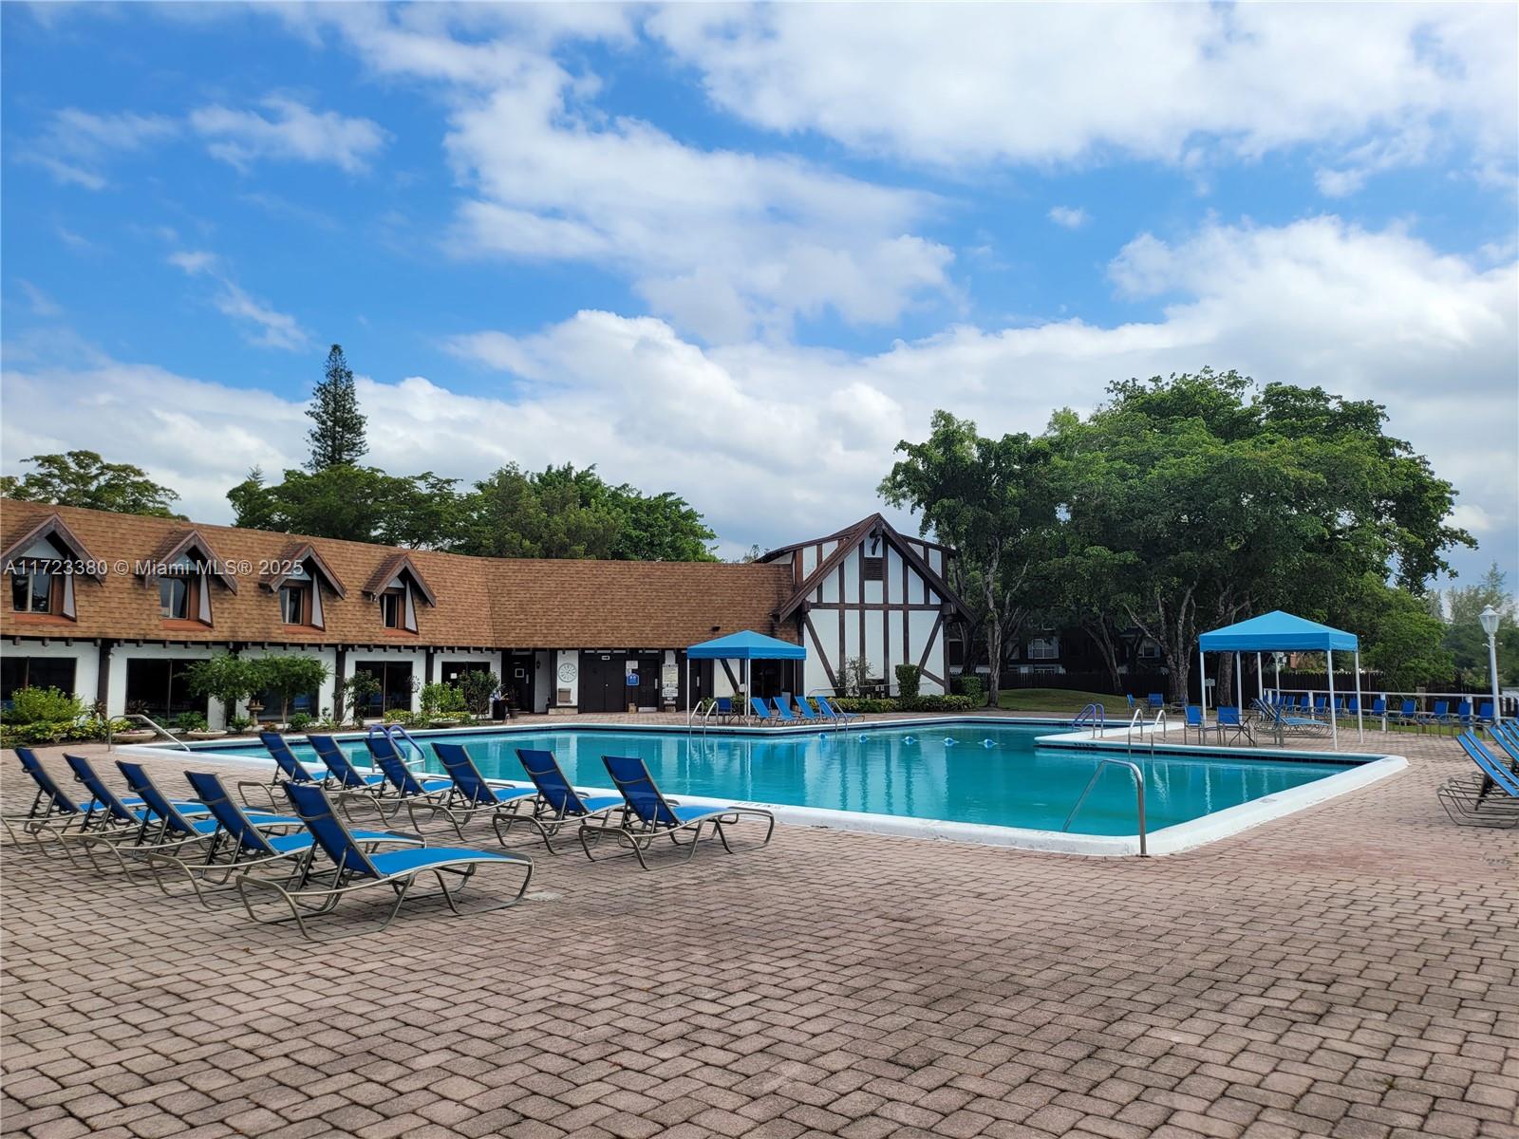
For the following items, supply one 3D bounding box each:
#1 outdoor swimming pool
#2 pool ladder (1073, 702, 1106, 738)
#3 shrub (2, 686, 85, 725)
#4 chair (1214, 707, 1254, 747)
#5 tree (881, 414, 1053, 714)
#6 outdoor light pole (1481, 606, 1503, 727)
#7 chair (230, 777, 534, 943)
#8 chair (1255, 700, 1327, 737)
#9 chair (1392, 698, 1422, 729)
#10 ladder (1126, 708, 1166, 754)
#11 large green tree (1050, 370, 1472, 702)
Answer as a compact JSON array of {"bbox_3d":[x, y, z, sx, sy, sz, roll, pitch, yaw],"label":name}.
[{"bbox_3d":[2.877,4.478,27.112,21.300,1.000,25.600,-4,-7,39],"label":"outdoor swimming pool"},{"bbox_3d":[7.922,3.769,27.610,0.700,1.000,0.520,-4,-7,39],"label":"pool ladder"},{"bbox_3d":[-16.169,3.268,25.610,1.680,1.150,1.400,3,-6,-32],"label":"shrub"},{"bbox_3d":[10.807,3.584,26.087,0.610,0.870,0.620,0,-5,2],"label":"chair"},{"bbox_3d":[8.904,-0.355,48.728,7.800,12.600,7.500,-1,-5,10],"label":"tree"},{"bbox_3d":[17.879,2.518,27.781,0.480,3.330,0.480,-3,-6,33],"label":"outdoor light pole"},{"bbox_3d":[-2.466,1.852,7.707,0.700,0.910,1.840,-5,-7,42],"label":"chair"},{"bbox_3d":[13.016,3.650,27.848,1.880,0.880,0.690,-1,-5,14],"label":"chair"},{"bbox_3d":[17.692,4.046,31.383,0.660,0.940,0.600,0,-5,-4],"label":"chair"},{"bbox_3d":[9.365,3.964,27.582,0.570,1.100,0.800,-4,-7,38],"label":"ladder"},{"bbox_3d":[22.900,-1.436,52.339,17.800,15.600,16.200,-2,-6,24],"label":"large green tree"}]

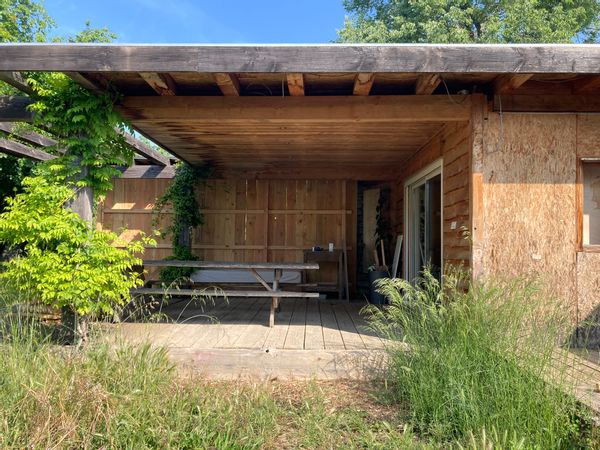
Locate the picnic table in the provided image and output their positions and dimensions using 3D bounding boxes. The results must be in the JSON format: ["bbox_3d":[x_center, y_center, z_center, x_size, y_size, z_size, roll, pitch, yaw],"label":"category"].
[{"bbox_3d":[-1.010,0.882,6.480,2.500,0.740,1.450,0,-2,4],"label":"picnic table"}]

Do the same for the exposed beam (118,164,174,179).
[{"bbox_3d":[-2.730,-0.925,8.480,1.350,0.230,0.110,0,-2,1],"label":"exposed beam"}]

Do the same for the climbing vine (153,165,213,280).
[{"bbox_3d":[-2.010,0.010,8.330,1.020,2.150,0.600,0,-2,1],"label":"climbing vine"}]

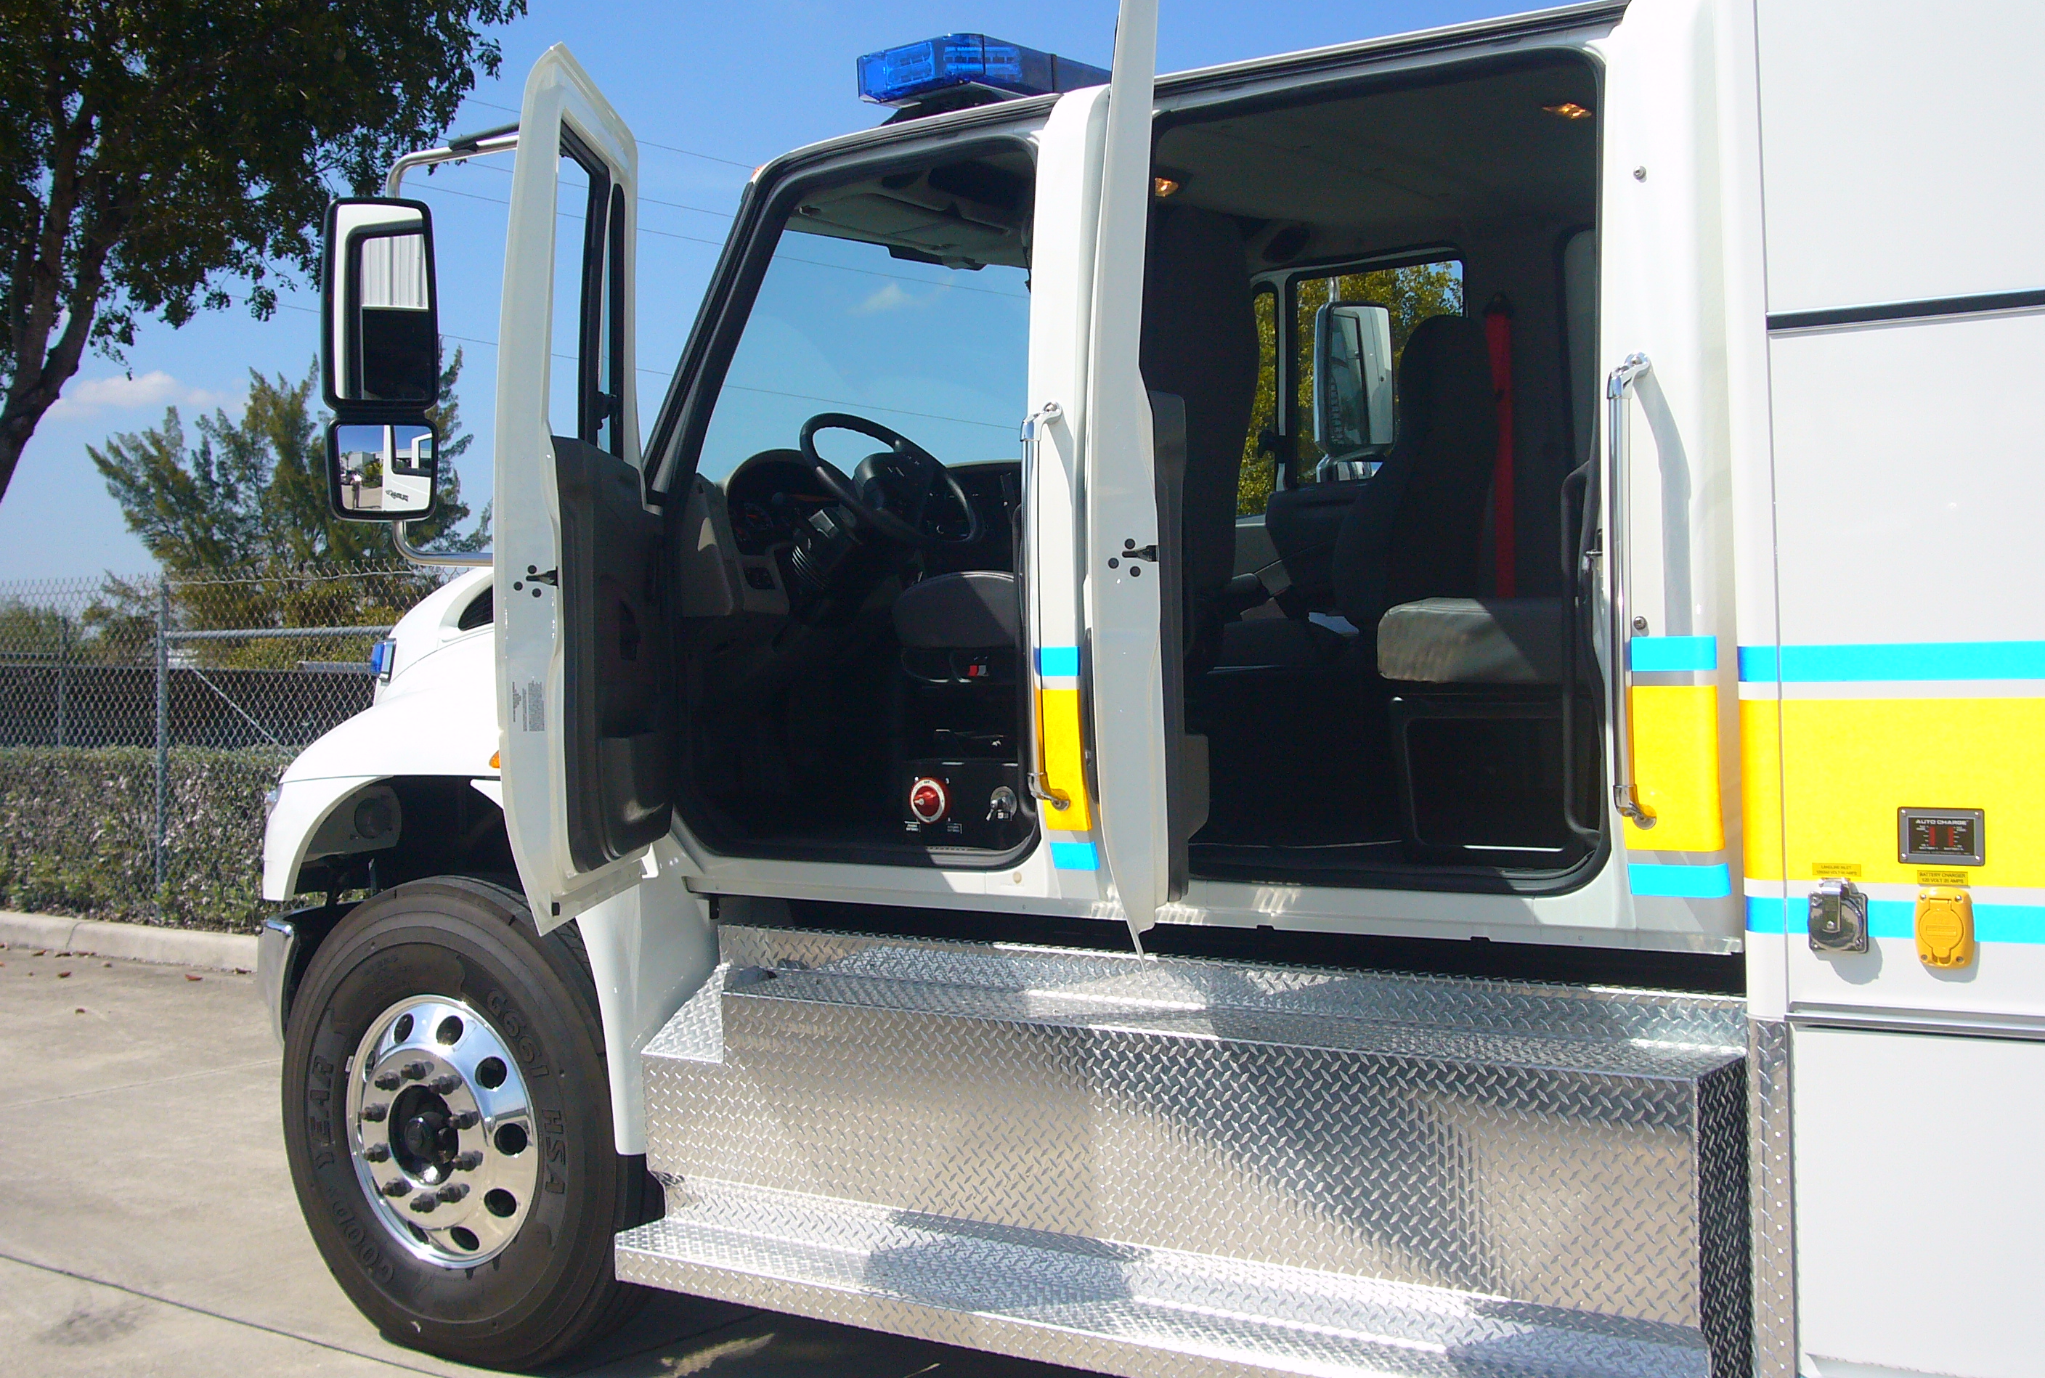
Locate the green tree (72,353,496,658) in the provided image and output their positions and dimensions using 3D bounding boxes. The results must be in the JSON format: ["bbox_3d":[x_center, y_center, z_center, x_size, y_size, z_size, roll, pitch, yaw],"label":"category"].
[{"bbox_3d":[-8.785,-1.738,29.500,4.600,4.700,4.300,-3,3,-17],"label":"green tree"}]

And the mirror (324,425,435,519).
[{"bbox_3d":[-1.278,-0.434,4.960,0.213,0.187,0.110,-3,3,-24],"label":"mirror"}]

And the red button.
[{"bbox_3d":[-0.185,0.222,4.960,0.092,0.092,0.050,-1,3,36],"label":"red button"}]

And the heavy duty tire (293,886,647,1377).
[{"bbox_3d":[-1.200,0.944,5.480,1.065,1.065,0.290,-1,3,35],"label":"heavy duty tire"}]

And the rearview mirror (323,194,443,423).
[{"bbox_3d":[-1.283,-0.765,4.970,0.225,0.425,0.120,-3,3,-24],"label":"rearview mirror"}]

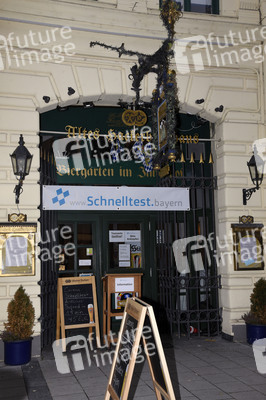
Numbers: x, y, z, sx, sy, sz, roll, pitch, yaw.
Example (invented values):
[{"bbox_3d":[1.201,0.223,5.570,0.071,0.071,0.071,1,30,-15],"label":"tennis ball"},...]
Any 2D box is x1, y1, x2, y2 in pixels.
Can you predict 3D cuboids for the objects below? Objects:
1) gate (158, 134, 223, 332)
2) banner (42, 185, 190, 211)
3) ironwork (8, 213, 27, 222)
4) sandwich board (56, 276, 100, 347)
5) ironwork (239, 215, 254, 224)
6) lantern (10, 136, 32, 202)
[{"bbox_3d":[0.983,0.779,7.776,0.900,3.280,0.850,1,-7,-14],"label":"gate"},{"bbox_3d":[-0.206,-0.027,6.842,2.450,0.395,0.020,0,-5,-16],"label":"banner"},{"bbox_3d":[-1.635,0.252,5.981,0.255,0.133,0.050,0,-5,-16],"label":"ironwork"},{"bbox_3d":[-0.898,1.817,6.856,0.600,1.110,0.480,2,-7,-28],"label":"sandwich board"},{"bbox_3d":[1.884,0.324,7.003,0.265,0.135,0.050,0,-5,-16],"label":"ironwork"},{"bbox_3d":[-1.548,-0.403,5.868,0.320,0.905,0.530,0,-5,-16],"label":"lantern"}]

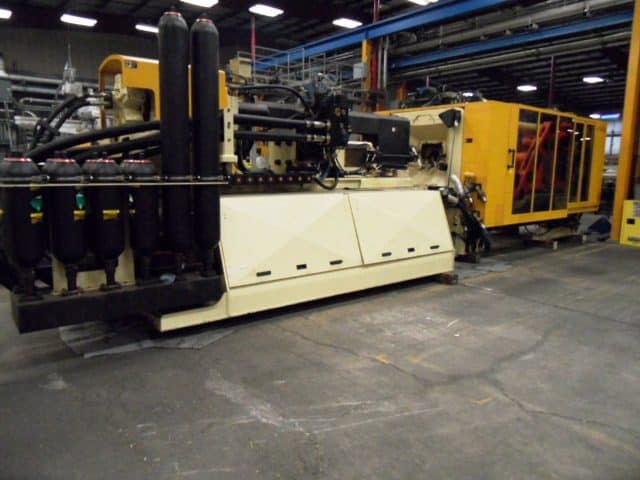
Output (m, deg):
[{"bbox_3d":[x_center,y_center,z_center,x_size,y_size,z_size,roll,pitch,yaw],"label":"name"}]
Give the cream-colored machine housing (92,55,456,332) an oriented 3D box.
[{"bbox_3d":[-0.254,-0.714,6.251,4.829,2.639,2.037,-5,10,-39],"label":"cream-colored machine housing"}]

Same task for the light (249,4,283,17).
[{"bbox_3d":[-2.092,-8.927,17.288,1.180,0.120,0.600,-5,10,-39],"label":"light"}]

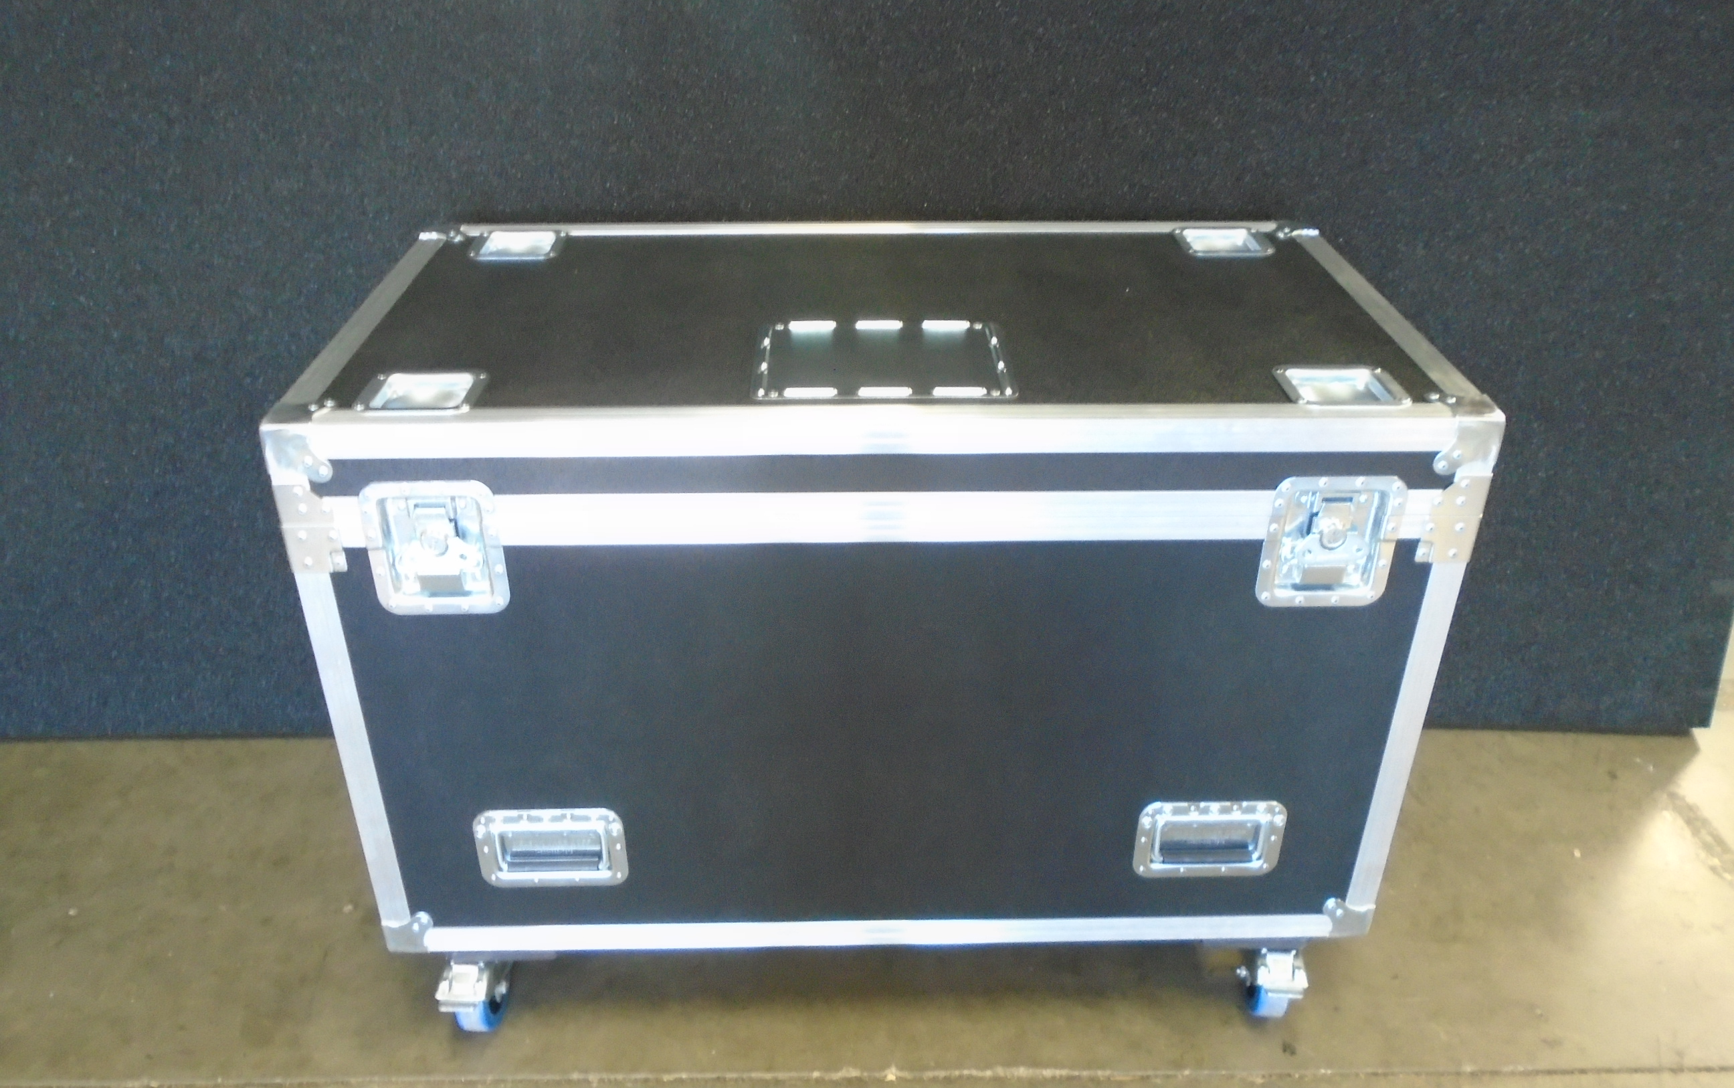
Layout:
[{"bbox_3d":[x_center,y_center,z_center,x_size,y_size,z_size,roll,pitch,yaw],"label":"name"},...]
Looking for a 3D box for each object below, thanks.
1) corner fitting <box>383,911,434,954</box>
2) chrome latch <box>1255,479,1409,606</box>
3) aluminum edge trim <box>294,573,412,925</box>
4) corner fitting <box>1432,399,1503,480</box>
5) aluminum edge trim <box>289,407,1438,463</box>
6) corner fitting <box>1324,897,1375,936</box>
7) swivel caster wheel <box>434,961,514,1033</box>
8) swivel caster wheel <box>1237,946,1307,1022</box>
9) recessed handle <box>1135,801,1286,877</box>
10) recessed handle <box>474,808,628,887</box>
[{"bbox_3d":[-0.456,0.374,1.319,0.054,0.059,0.055,0,30,-1],"label":"corner fitting"},{"bbox_3d":[0.389,-0.004,1.099,0.113,0.127,0.021,0,30,-1],"label":"chrome latch"},{"bbox_3d":[-0.464,0.201,1.206,0.030,0.431,0.030,0,30,-1],"label":"aluminum edge trim"},{"bbox_3d":[0.485,-0.091,1.073,0.053,0.056,0.056,0,30,-1],"label":"corner fitting"},{"bbox_3d":[0.012,-0.091,1.047,0.958,0.032,0.032,0,30,-1],"label":"aluminum edge trim"},{"bbox_3d":[0.485,0.366,1.340,0.055,0.057,0.055,0,30,-1],"label":"corner fitting"},{"bbox_3d":[-0.481,0.517,1.577,0.085,0.138,0.142,-1,31,-1],"label":"swivel caster wheel"},{"bbox_3d":[0.499,0.509,1.599,0.085,0.138,0.142,-1,31,-1],"label":"swivel caster wheel"},{"bbox_3d":[0.332,0.282,1.270,0.143,0.099,0.026,0,30,-1],"label":"recessed handle"},{"bbox_3d":[-0.301,0.287,1.255,0.144,0.099,0.026,0,30,-1],"label":"recessed handle"}]

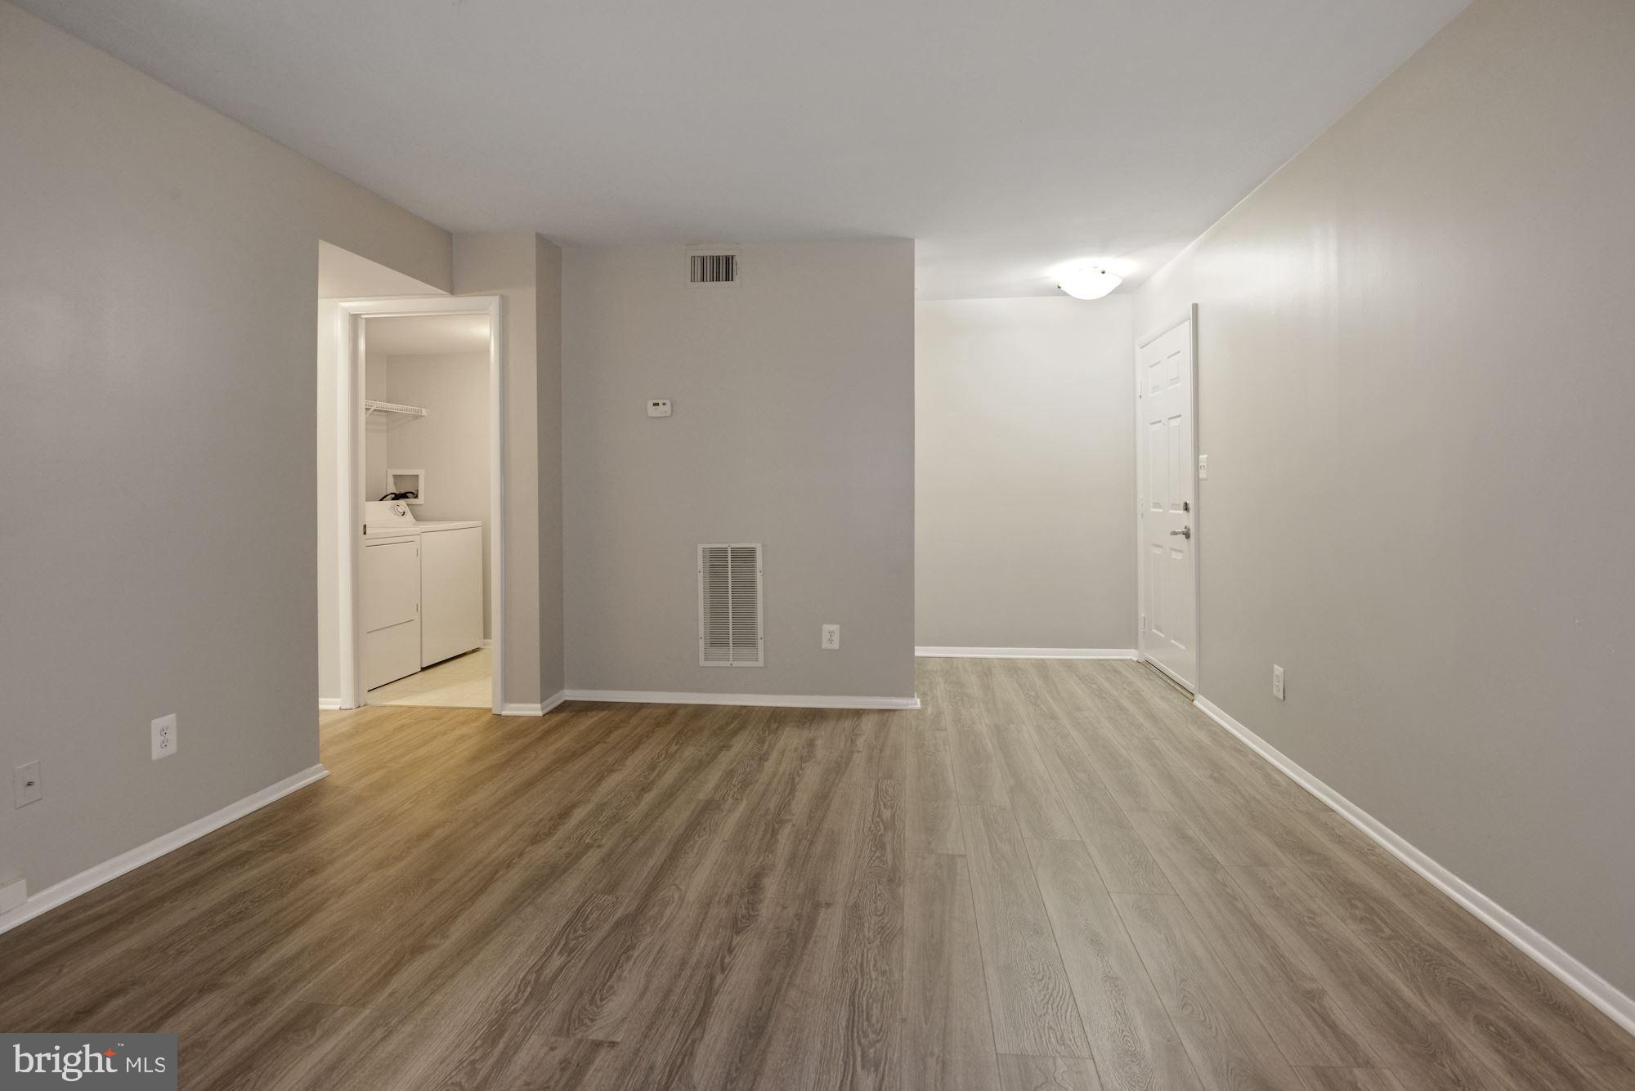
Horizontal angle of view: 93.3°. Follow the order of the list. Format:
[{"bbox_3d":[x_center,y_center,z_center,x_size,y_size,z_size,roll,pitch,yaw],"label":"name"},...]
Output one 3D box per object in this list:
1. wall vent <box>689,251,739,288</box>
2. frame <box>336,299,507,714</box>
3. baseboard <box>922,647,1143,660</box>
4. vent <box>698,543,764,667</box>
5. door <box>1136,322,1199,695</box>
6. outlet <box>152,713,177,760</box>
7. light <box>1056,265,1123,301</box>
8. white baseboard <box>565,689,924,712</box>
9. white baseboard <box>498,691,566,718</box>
[{"bbox_3d":[-0.546,-1.448,4.051,0.286,0.199,0.022,0,4,7],"label":"wall vent"},{"bbox_3d":[-2.105,-0.210,4.091,0.899,2.141,0.121,0,4,7],"label":"frame"},{"bbox_3d":[1.414,0.746,5.338,1.477,0.067,0.020,0,4,7],"label":"baseboard"},{"bbox_3d":[-0.464,0.321,4.151,0.354,0.661,0.022,0,4,7],"label":"vent"},{"bbox_3d":[2.085,-0.260,4.623,0.060,2.090,1.005,0,4,7],"label":"door"},{"bbox_3d":[-2.075,0.610,2.454,0.009,0.123,0.080,0,4,7],"label":"outlet"},{"bbox_3d":[1.596,-1.536,4.531,0.402,0.141,0.402,0,4,7],"label":"light"},{"bbox_3d":[-0.431,0.827,4.174,1.960,0.063,0.022,0,4,7],"label":"white baseboard"},{"bbox_3d":[-1.499,0.834,4.125,0.251,0.065,0.291,0,4,7],"label":"white baseboard"}]

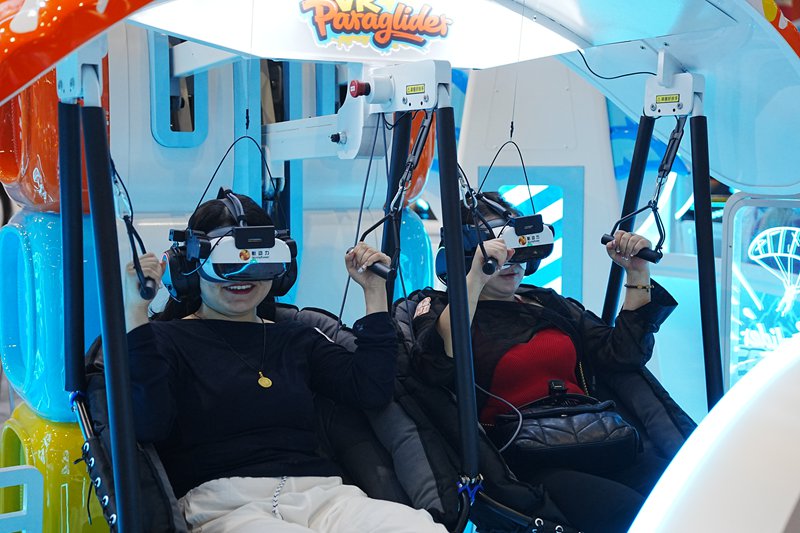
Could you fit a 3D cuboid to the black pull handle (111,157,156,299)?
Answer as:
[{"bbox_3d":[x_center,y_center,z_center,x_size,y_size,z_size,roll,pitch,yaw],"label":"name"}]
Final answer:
[{"bbox_3d":[-0.527,-0.079,2.049,0.045,0.270,0.155,-15,15,-6],"label":"black pull handle"}]

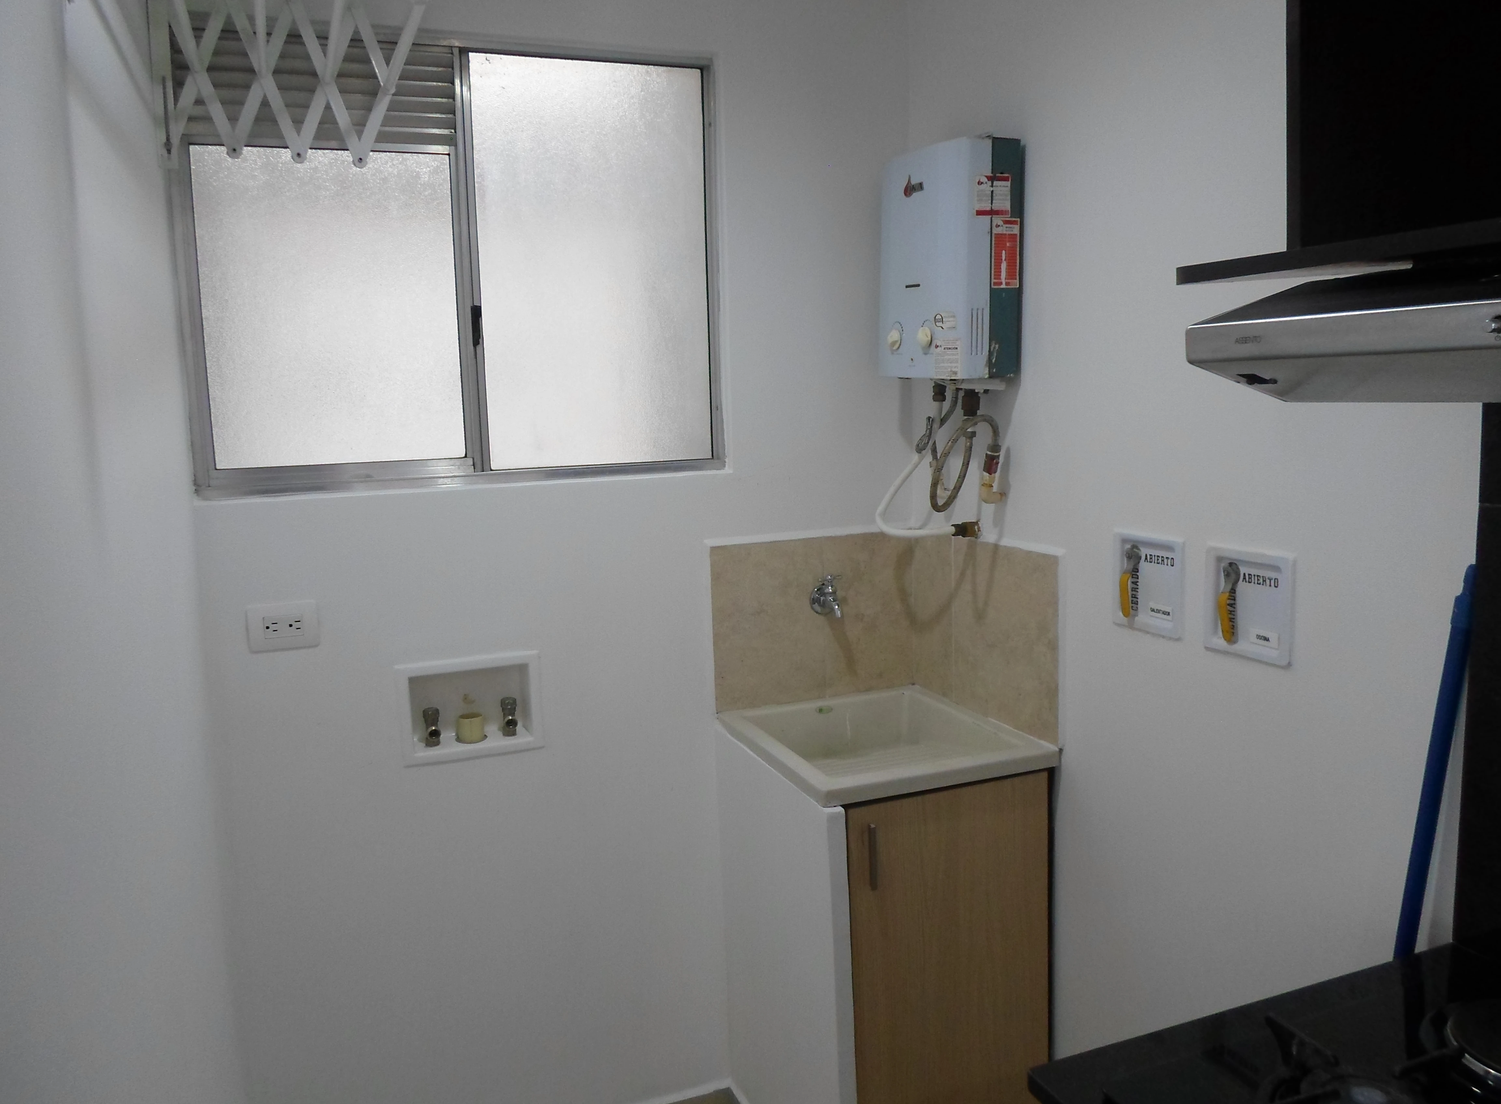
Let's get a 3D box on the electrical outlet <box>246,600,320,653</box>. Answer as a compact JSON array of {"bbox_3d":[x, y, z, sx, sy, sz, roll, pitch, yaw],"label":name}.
[{"bbox_3d":[-0.821,0.132,1.904,0.115,0.081,0.012,-4,8,-20],"label":"electrical outlet"}]

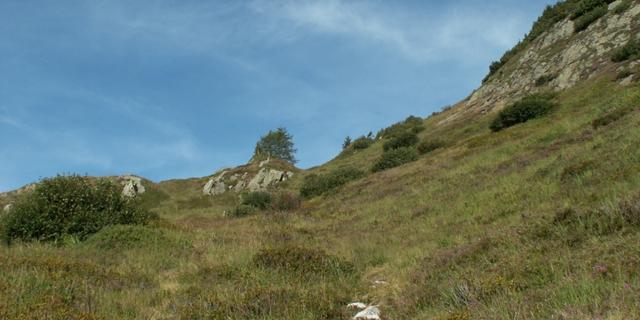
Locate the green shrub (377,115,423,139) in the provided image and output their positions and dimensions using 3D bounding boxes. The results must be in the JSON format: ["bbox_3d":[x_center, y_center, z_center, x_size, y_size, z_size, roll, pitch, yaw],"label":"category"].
[{"bbox_3d":[6.344,-2.640,51.000,3.632,1.778,2.724,0,-3,7],"label":"green shrub"}]

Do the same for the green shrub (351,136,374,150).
[{"bbox_3d":[3.612,-1.402,55.000,1.958,1.119,1.665,0,-3,4],"label":"green shrub"}]

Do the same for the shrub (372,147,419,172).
[{"bbox_3d":[4.784,-0.032,41.000,2.798,1.549,2.098,0,-3,7],"label":"shrub"}]

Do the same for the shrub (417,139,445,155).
[{"bbox_3d":[7.684,-0.939,45.000,1.869,1.046,1.495,0,-3,10],"label":"shrub"}]

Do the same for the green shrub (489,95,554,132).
[{"bbox_3d":[11.521,-2.659,37.000,3.513,1.935,2.635,-1,-3,17],"label":"green shrub"}]

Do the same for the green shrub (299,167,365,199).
[{"bbox_3d":[0.586,1.147,33.000,3.231,1.534,2.100,0,-3,1],"label":"green shrub"}]

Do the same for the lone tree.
[{"bbox_3d":[-2.953,-0.974,42.000,2.742,2.257,2.605,0,-3,-4],"label":"lone tree"}]

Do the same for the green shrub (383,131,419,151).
[{"bbox_3d":[5.722,-1.386,46.000,2.457,1.336,1.965,0,-3,7],"label":"green shrub"}]

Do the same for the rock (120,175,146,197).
[{"bbox_3d":[-7.823,1.106,27.000,0.961,0.941,0.769,1,-3,-16],"label":"rock"}]

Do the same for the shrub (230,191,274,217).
[{"bbox_3d":[-2.752,1.748,26.000,1.774,0.982,1.331,0,-3,-6],"label":"shrub"}]

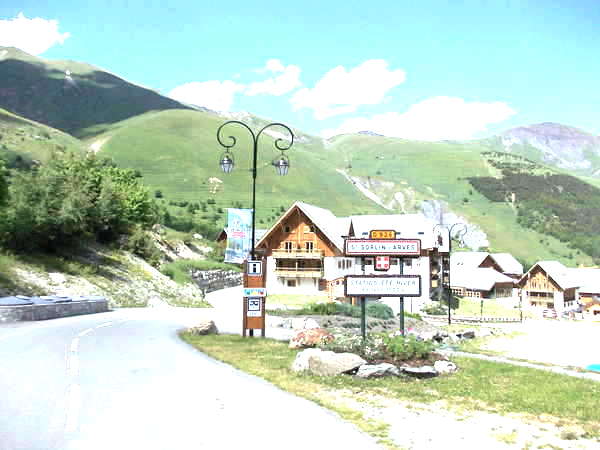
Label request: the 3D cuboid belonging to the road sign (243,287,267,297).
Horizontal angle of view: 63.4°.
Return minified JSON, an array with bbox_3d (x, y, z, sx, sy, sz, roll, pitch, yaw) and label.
[{"bbox_3d":[-1.073,1.604,11.600,0.560,0.190,0.050,1,-5,0],"label":"road sign"}]

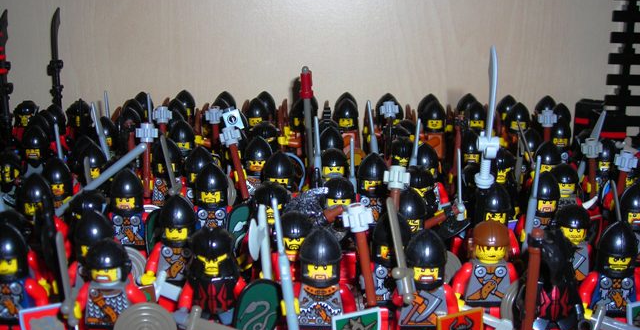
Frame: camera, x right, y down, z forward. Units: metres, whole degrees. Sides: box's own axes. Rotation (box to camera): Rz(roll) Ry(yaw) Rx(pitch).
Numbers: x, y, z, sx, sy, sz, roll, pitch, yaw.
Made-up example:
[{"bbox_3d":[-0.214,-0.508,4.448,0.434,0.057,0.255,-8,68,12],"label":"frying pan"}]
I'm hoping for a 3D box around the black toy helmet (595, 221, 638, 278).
[{"bbox_3d":[0.093,0.025,0.238,0.013,0.017,0.013,4,18,14],"label":"black toy helmet"}]

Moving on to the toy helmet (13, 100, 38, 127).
[{"bbox_3d":[-0.164,-0.030,0.424,0.014,0.015,0.014,-1,16,-7],"label":"toy helmet"}]

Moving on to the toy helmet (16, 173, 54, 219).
[{"bbox_3d":[-0.105,0.011,0.279,0.012,0.016,0.013,-4,16,-14],"label":"toy helmet"}]

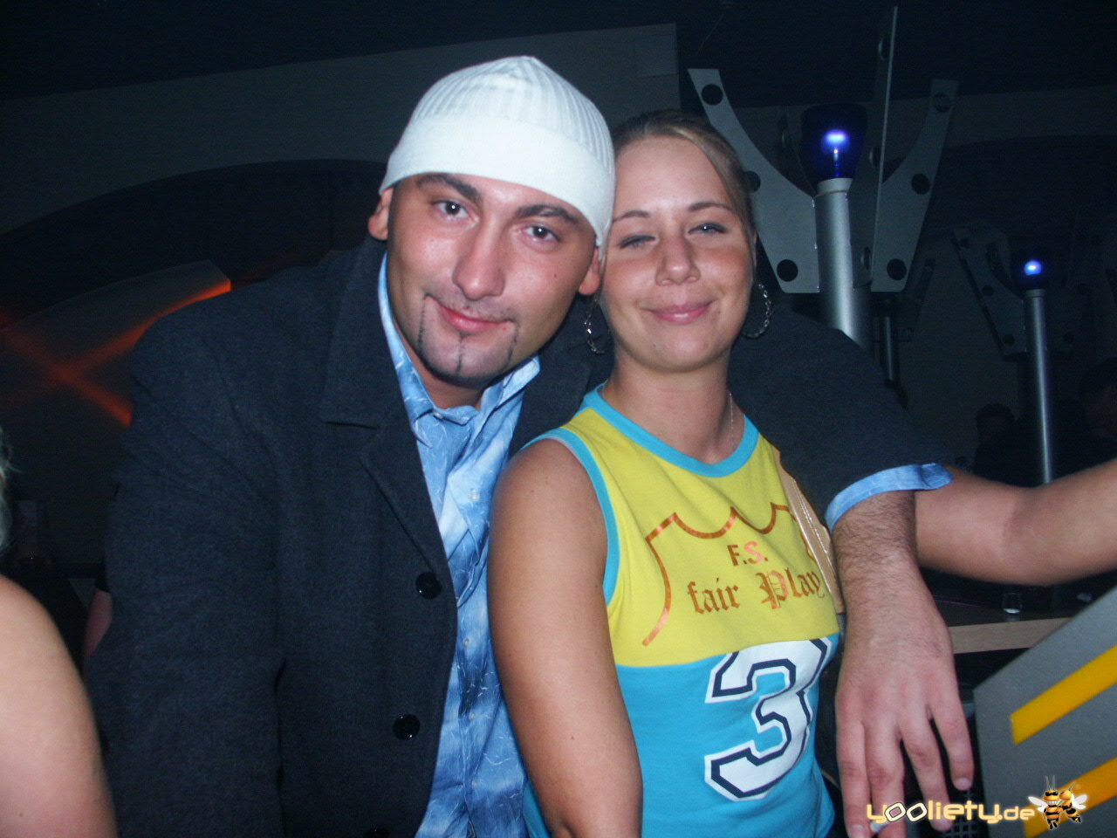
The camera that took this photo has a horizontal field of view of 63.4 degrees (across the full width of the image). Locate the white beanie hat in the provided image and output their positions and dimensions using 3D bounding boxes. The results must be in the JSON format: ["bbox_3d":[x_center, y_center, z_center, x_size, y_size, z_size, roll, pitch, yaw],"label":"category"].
[{"bbox_3d":[-0.040,-0.203,0.707,0.178,0.155,0.222,12,10,-7],"label":"white beanie hat"}]

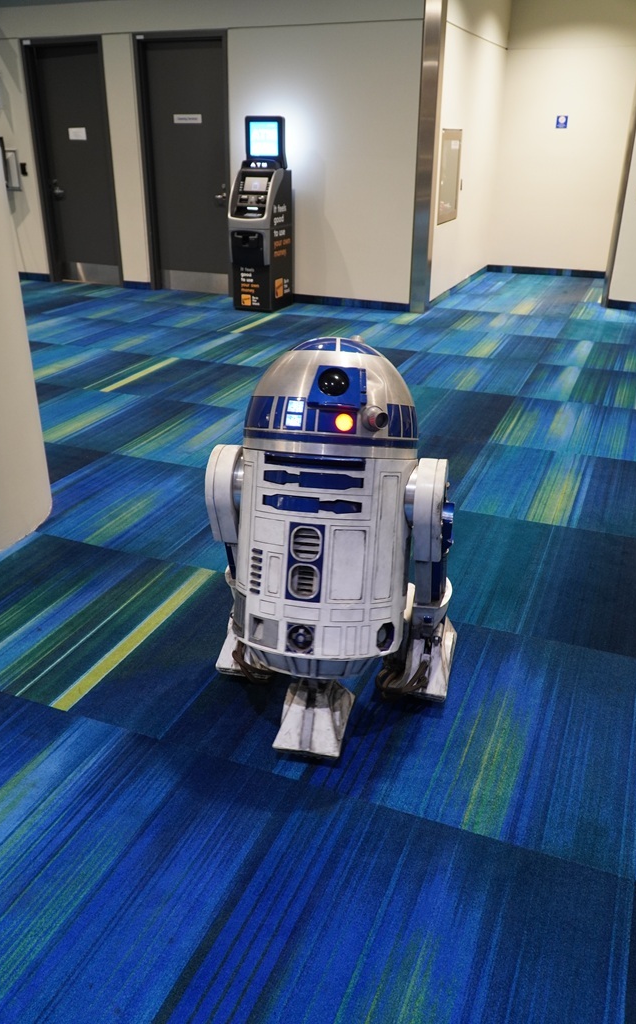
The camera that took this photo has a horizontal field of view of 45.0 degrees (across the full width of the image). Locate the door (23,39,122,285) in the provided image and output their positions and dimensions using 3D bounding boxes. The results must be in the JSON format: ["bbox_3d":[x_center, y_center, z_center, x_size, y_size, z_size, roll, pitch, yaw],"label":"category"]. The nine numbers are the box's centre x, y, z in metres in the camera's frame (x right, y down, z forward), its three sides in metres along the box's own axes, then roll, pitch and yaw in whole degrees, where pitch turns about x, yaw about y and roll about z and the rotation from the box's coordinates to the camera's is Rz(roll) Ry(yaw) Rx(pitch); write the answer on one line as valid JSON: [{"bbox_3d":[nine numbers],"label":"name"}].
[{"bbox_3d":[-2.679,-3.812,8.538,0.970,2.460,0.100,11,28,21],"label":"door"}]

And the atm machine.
[{"bbox_3d":[-0.554,-2.872,7.472,0.410,1.725,0.540,10,28,19],"label":"atm machine"}]

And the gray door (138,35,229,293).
[{"bbox_3d":[-1.340,-3.556,8.025,0.970,2.460,0.100,11,28,21],"label":"gray door"}]

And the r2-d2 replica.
[{"bbox_3d":[0.035,0.063,2.242,0.745,1.100,0.660,5,27,10],"label":"r2-d2 replica"}]

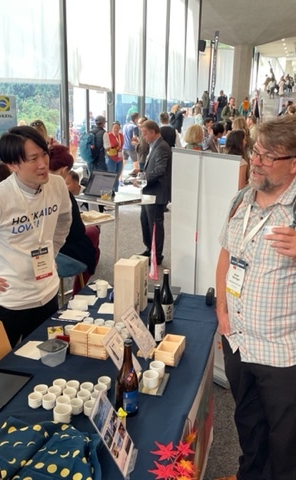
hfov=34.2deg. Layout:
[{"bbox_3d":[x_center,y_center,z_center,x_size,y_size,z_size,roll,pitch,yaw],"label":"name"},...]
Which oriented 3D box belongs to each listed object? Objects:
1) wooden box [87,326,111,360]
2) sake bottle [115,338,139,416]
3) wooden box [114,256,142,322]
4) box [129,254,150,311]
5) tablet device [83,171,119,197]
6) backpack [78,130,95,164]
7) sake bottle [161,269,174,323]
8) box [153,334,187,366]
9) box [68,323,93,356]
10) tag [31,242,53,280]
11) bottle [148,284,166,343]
[{"bbox_3d":[-0.210,0.459,2.144,0.085,0.115,0.085,6,16,17],"label":"wooden box"},{"bbox_3d":[-0.073,0.492,1.744,0.083,0.285,0.083,1,13,0],"label":"sake bottle"},{"bbox_3d":[-0.104,0.268,2.482,0.107,0.312,0.108,5,16,16],"label":"wooden box"},{"bbox_3d":[-0.059,0.248,2.741,0.097,0.295,0.102,5,14,15],"label":"box"},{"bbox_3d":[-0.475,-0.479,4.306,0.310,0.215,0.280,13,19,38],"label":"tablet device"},{"bbox_3d":[-1.021,-1.569,8.178,0.250,0.530,0.300,-8,18,-31],"label":"backpack"},{"bbox_3d":[0.111,0.295,2.583,0.070,0.285,0.070,1,13,0],"label":"sake bottle"},{"bbox_3d":[0.104,0.492,2.153,0.085,0.058,0.170,6,16,19],"label":"box"},{"bbox_3d":[-0.299,0.462,2.215,0.087,0.113,0.087,5,14,16],"label":"box"},{"bbox_3d":[-0.503,0.112,2.285,0.092,0.145,0.010,-16,12,-39],"label":"tag"},{"bbox_3d":[0.050,0.355,2.326,0.081,0.285,0.081,1,13,0],"label":"bottle"}]

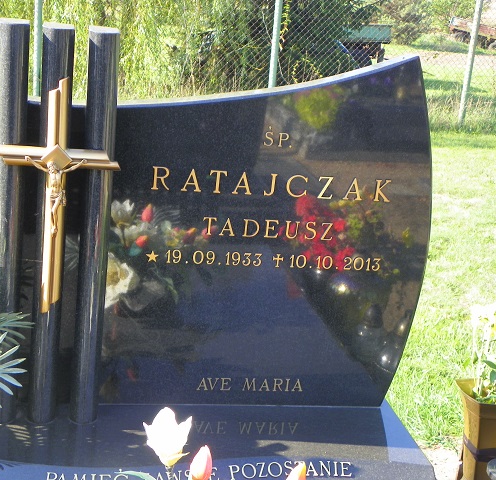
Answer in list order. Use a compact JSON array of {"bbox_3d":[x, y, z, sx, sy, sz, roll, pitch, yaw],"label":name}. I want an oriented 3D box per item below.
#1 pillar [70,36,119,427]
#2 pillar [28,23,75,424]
[{"bbox_3d":[-0.293,-0.012,1.965,0.055,0.761,0.055,2,14,-12],"label":"pillar"},{"bbox_3d":[-0.372,-0.015,1.949,0.055,0.760,0.055,2,14,-12],"label":"pillar"}]

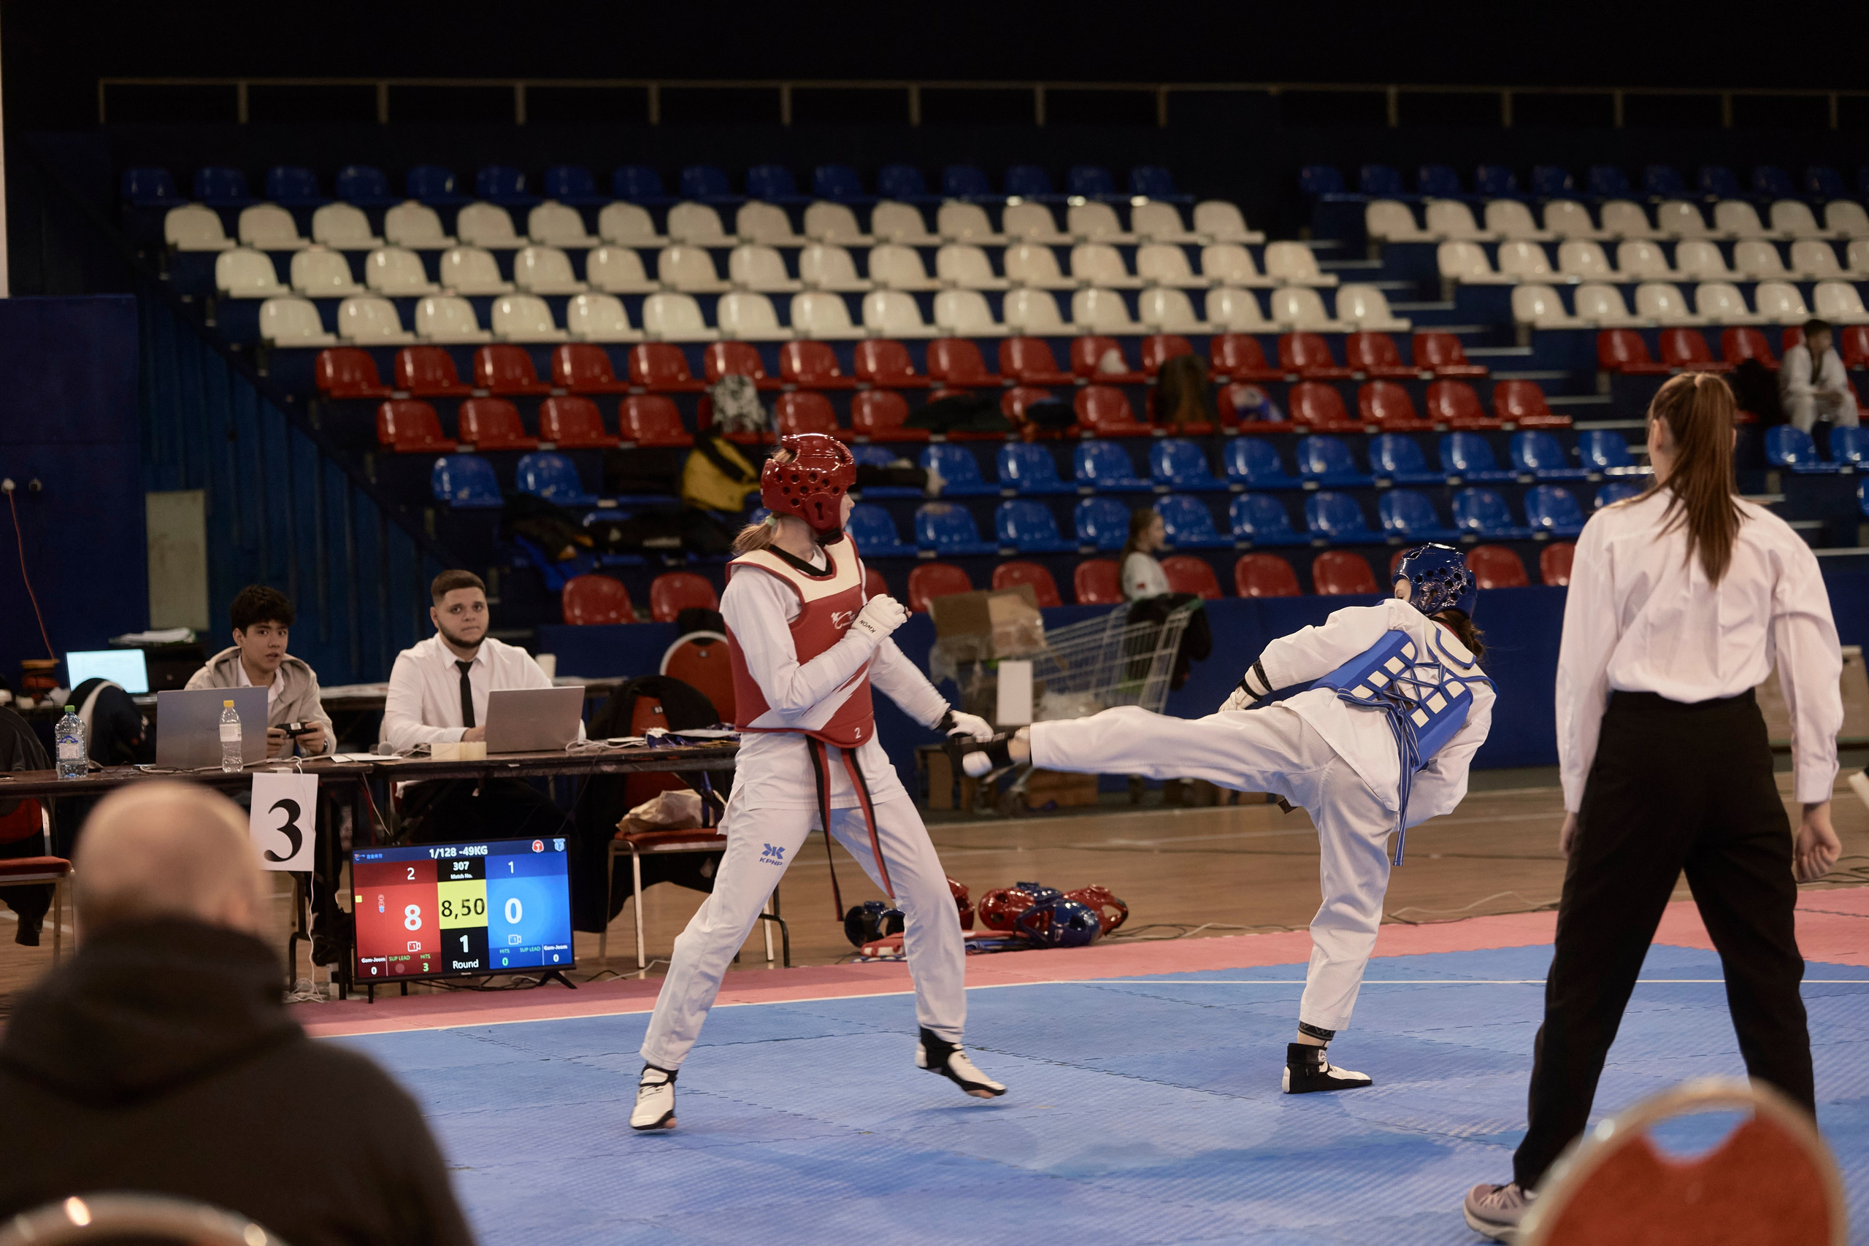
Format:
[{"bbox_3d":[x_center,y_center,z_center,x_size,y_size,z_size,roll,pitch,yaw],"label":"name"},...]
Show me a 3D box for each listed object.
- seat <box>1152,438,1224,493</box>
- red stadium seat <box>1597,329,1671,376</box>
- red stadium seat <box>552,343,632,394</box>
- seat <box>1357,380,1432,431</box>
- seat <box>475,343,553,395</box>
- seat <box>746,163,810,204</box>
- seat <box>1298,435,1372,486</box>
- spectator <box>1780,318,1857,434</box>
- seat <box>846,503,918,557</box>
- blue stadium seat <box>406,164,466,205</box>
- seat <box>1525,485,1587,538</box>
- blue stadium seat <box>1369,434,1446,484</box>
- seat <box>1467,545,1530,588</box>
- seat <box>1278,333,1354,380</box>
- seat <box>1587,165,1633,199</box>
[{"bbox_3d":[1.411,-0.882,28.929,0.370,0.290,0.345,-2,2,-25],"label":"seat"},{"bbox_3d":[4.575,-1.790,33.885,0.395,0.295,0.360,-2,2,-25],"label":"red stadium seat"},{"bbox_3d":[-1.956,-1.461,29.741,0.410,0.300,0.340,-2,1,-26],"label":"red stadium seat"},{"bbox_3d":[2.696,-1.278,30.530,0.420,0.300,0.380,-2,2,-26],"label":"seat"},{"bbox_3d":[-2.361,-1.422,29.138,0.370,0.277,0.350,-2,2,-25],"label":"seat"},{"bbox_3d":[-1.018,-2.924,34.678,0.405,0.295,0.360,-2,2,-27],"label":"seat"},{"bbox_3d":[2.306,-0.938,29.739,0.410,0.300,0.340,-2,1,-26],"label":"seat"},{"bbox_3d":[5.642,-1.443,33.021,0.480,0.980,0.620,-2,2,-19],"label":"spectator"},{"bbox_3d":[-0.310,-0.475,27.080,0.420,0.300,0.380,-2,2,-26],"label":"seat"},{"bbox_3d":[-3.156,-2.813,33.349,0.410,0.300,0.340,-2,1,-26],"label":"blue stadium seat"},{"bbox_3d":[3.568,-0.640,29.311,0.410,0.300,0.340,-2,1,-26],"label":"seat"},{"bbox_3d":[2.735,-0.956,29.951,0.410,0.300,0.340,-2,1,-26],"label":"blue stadium seat"},{"bbox_3d":[3.081,-0.282,27.677,0.370,0.290,0.345,-2,2,-25],"label":"seat"},{"bbox_3d":[2.284,-1.590,30.877,0.360,0.285,0.375,-2,2,-25],"label":"seat"},{"bbox_3d":[4.986,-3.193,37.682,0.405,0.295,0.360,-2,2,-27],"label":"seat"}]

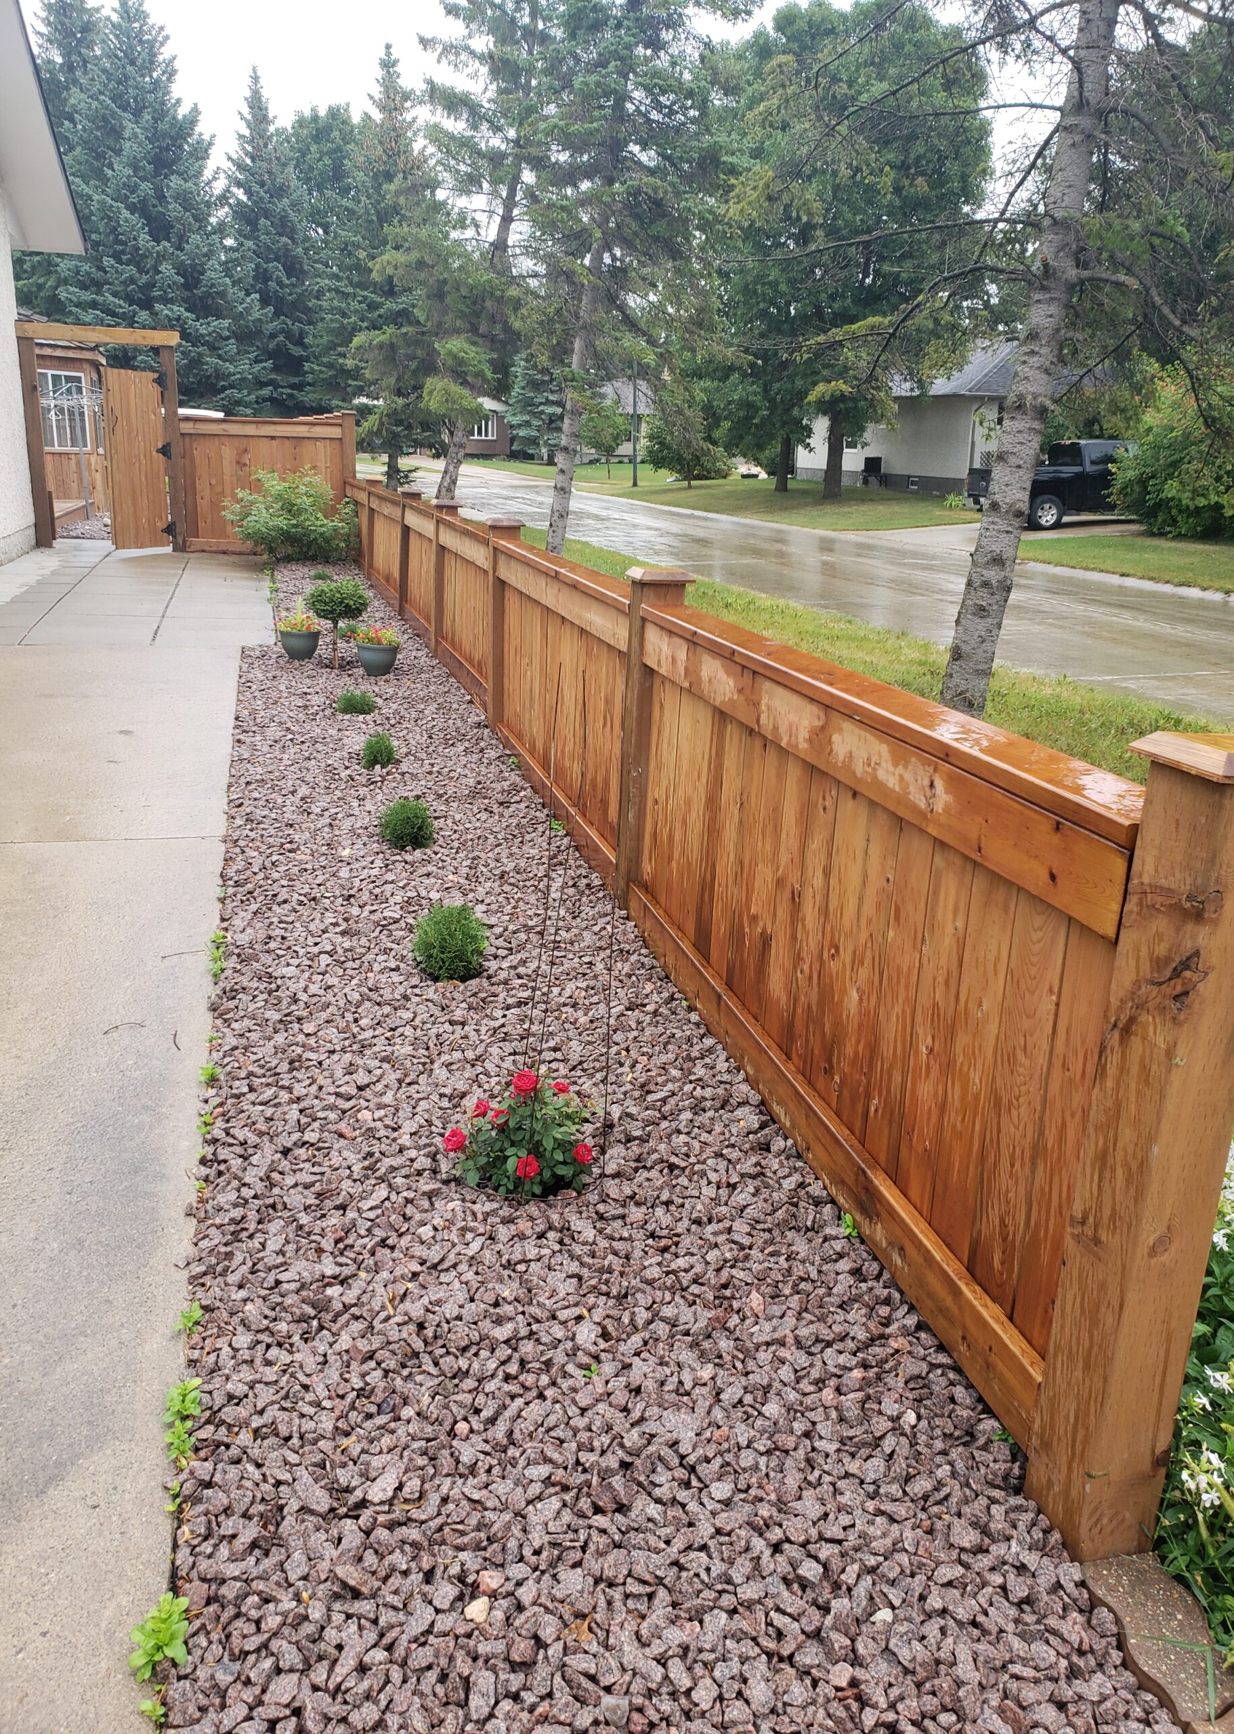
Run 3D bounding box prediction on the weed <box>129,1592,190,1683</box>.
[{"bbox_3d":[-0.543,0.909,1.541,0.066,0.080,0.080,-2,18,-15],"label":"weed"}]

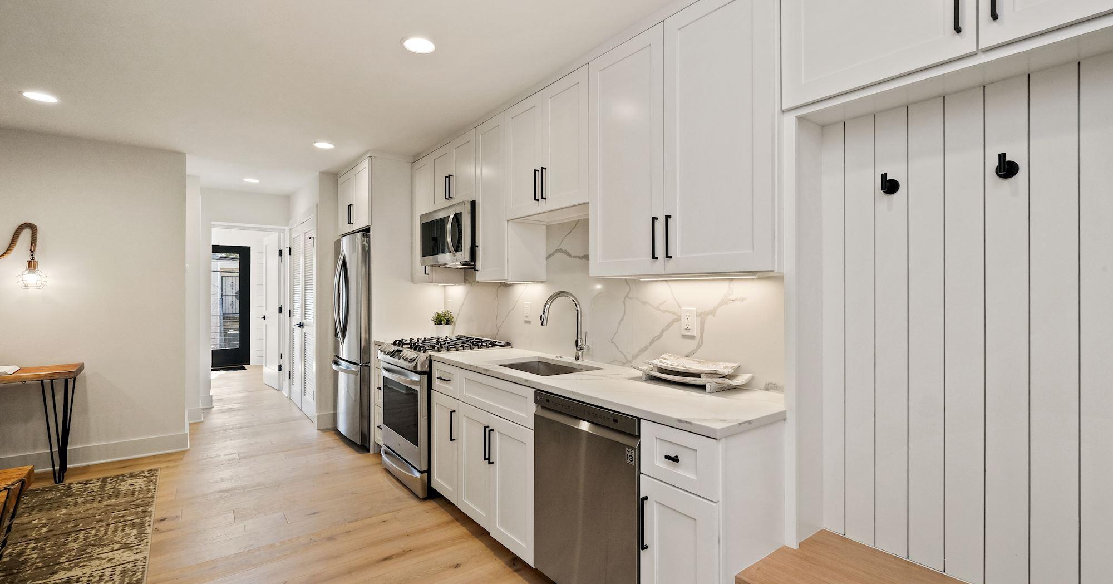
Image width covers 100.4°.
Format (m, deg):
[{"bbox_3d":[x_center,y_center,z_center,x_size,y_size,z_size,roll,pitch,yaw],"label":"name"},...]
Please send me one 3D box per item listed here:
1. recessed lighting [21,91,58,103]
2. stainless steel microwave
[{"bbox_3d":[-3.116,-1.165,2.796,0.160,0.020,0.160,0,0,-39],"label":"recessed lighting"},{"bbox_3d":[-0.709,-0.410,3.542,0.415,0.430,0.755,0,0,-39],"label":"stainless steel microwave"}]

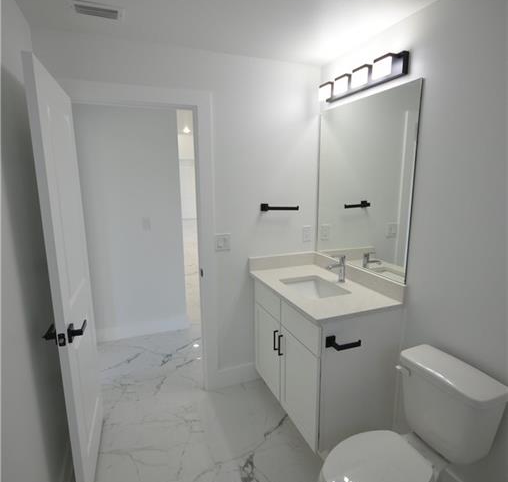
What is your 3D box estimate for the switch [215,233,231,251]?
[{"bbox_3d":[-0.220,0.014,2.280,0.112,0.120,0.009,-5,12,-22],"label":"switch"}]

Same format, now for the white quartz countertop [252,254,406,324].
[{"bbox_3d":[0.408,0.253,2.089,0.575,0.129,0.911,-5,12,-22],"label":"white quartz countertop"}]

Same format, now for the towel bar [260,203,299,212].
[{"bbox_3d":[0.195,-0.248,2.361,0.275,0.058,0.084,-5,12,-22],"label":"towel bar"}]

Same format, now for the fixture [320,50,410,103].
[{"bbox_3d":[0.620,-0.964,1.931,0.110,0.117,0.670,-5,12,-22],"label":"fixture"}]

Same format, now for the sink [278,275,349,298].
[{"bbox_3d":[0.390,0.387,2.086,0.325,0.165,0.424,-5,12,-22],"label":"sink"}]

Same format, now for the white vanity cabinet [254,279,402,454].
[{"bbox_3d":[0.430,0.743,2.207,0.524,0.878,0.880,-5,12,-22],"label":"white vanity cabinet"}]

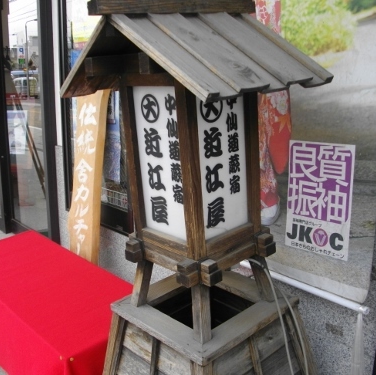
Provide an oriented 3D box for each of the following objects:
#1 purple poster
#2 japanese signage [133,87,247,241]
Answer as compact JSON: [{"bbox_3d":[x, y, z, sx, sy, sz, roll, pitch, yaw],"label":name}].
[{"bbox_3d":[0.396,0.035,1.391,0.010,0.342,0.225,-10,16,-40],"label":"purple poster"},{"bbox_3d":[0.011,-0.074,1.124,0.178,0.359,0.185,-18,22,-39],"label":"japanese signage"}]

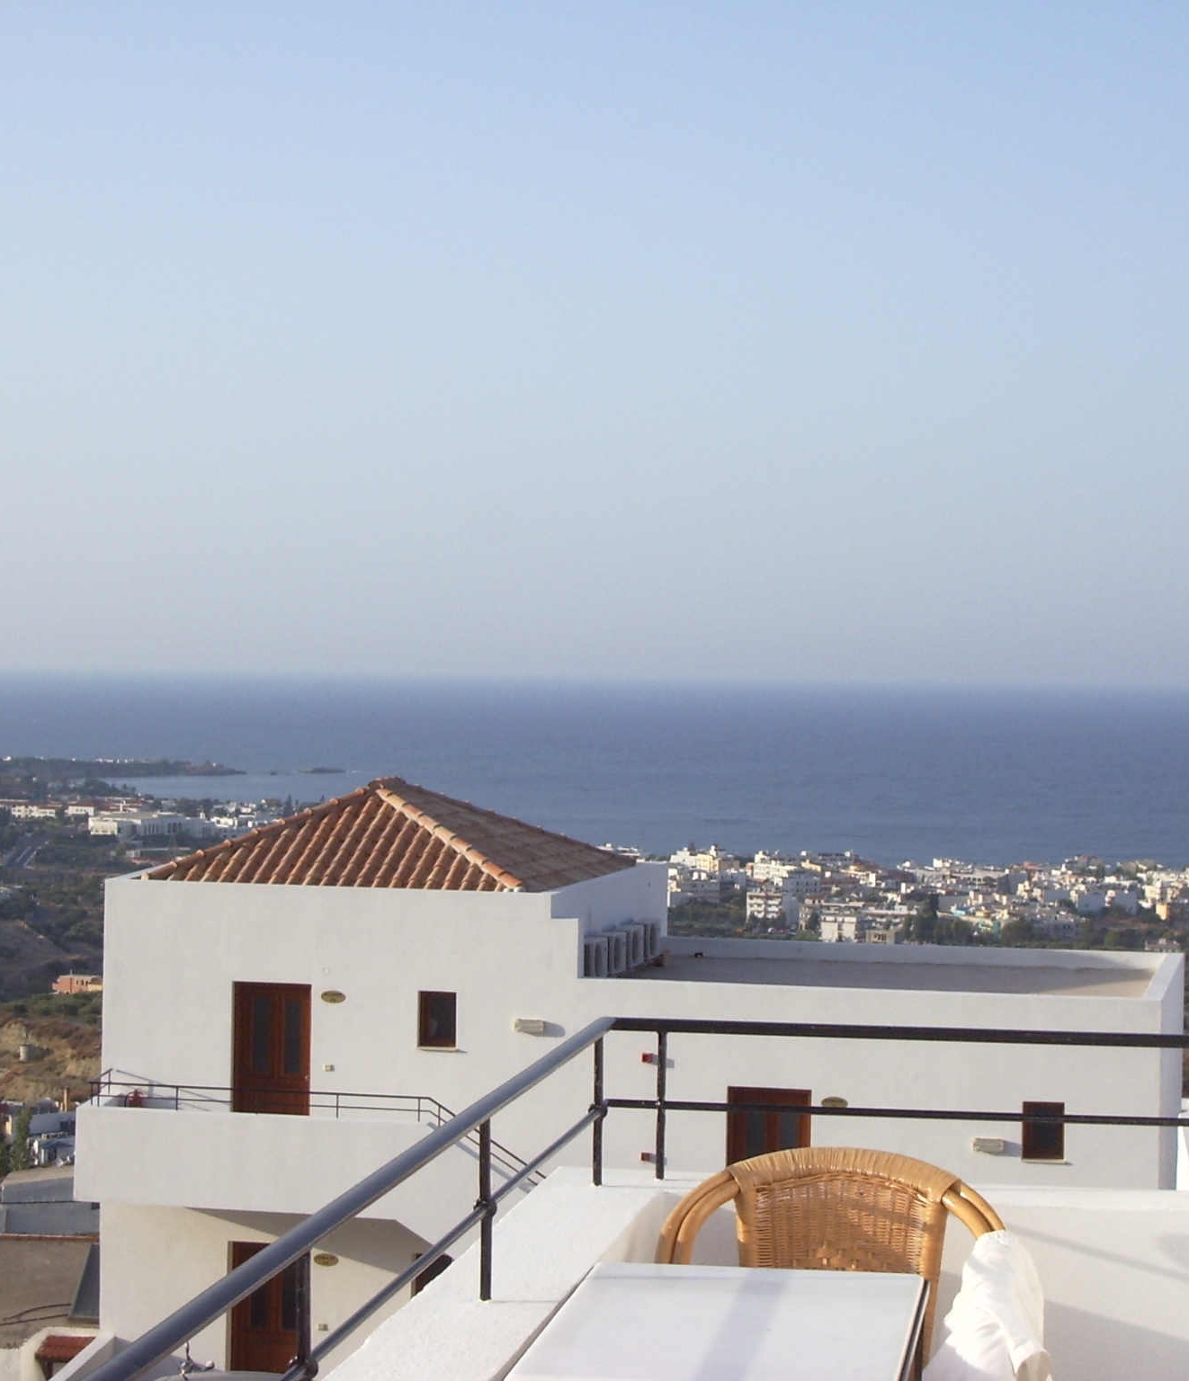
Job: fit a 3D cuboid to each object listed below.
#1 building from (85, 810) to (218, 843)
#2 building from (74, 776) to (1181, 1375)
[{"bbox_3d":[-239.307,73.393,1790.000,60.000,13.500,36.000,1,1,-30],"label":"building"},{"bbox_3d":[0.815,5.048,41.402,12.692,7.717,7.463,1,0,12],"label":"building"}]

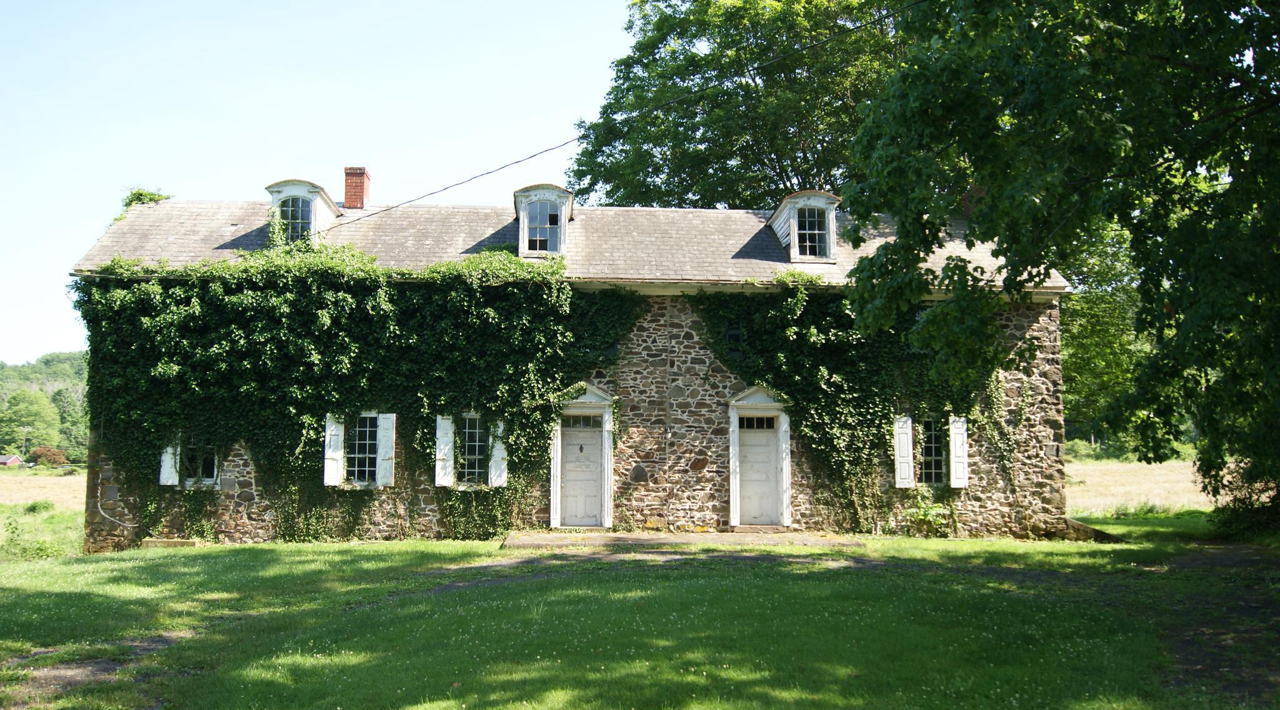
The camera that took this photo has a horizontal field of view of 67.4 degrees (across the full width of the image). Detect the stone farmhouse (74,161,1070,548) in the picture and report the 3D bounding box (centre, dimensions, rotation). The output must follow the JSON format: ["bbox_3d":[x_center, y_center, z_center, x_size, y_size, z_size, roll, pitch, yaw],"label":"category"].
[{"bbox_3d":[-1.265,0.003,23.236,20.850,8.550,6.400,1,-6,-4],"label":"stone farmhouse"}]

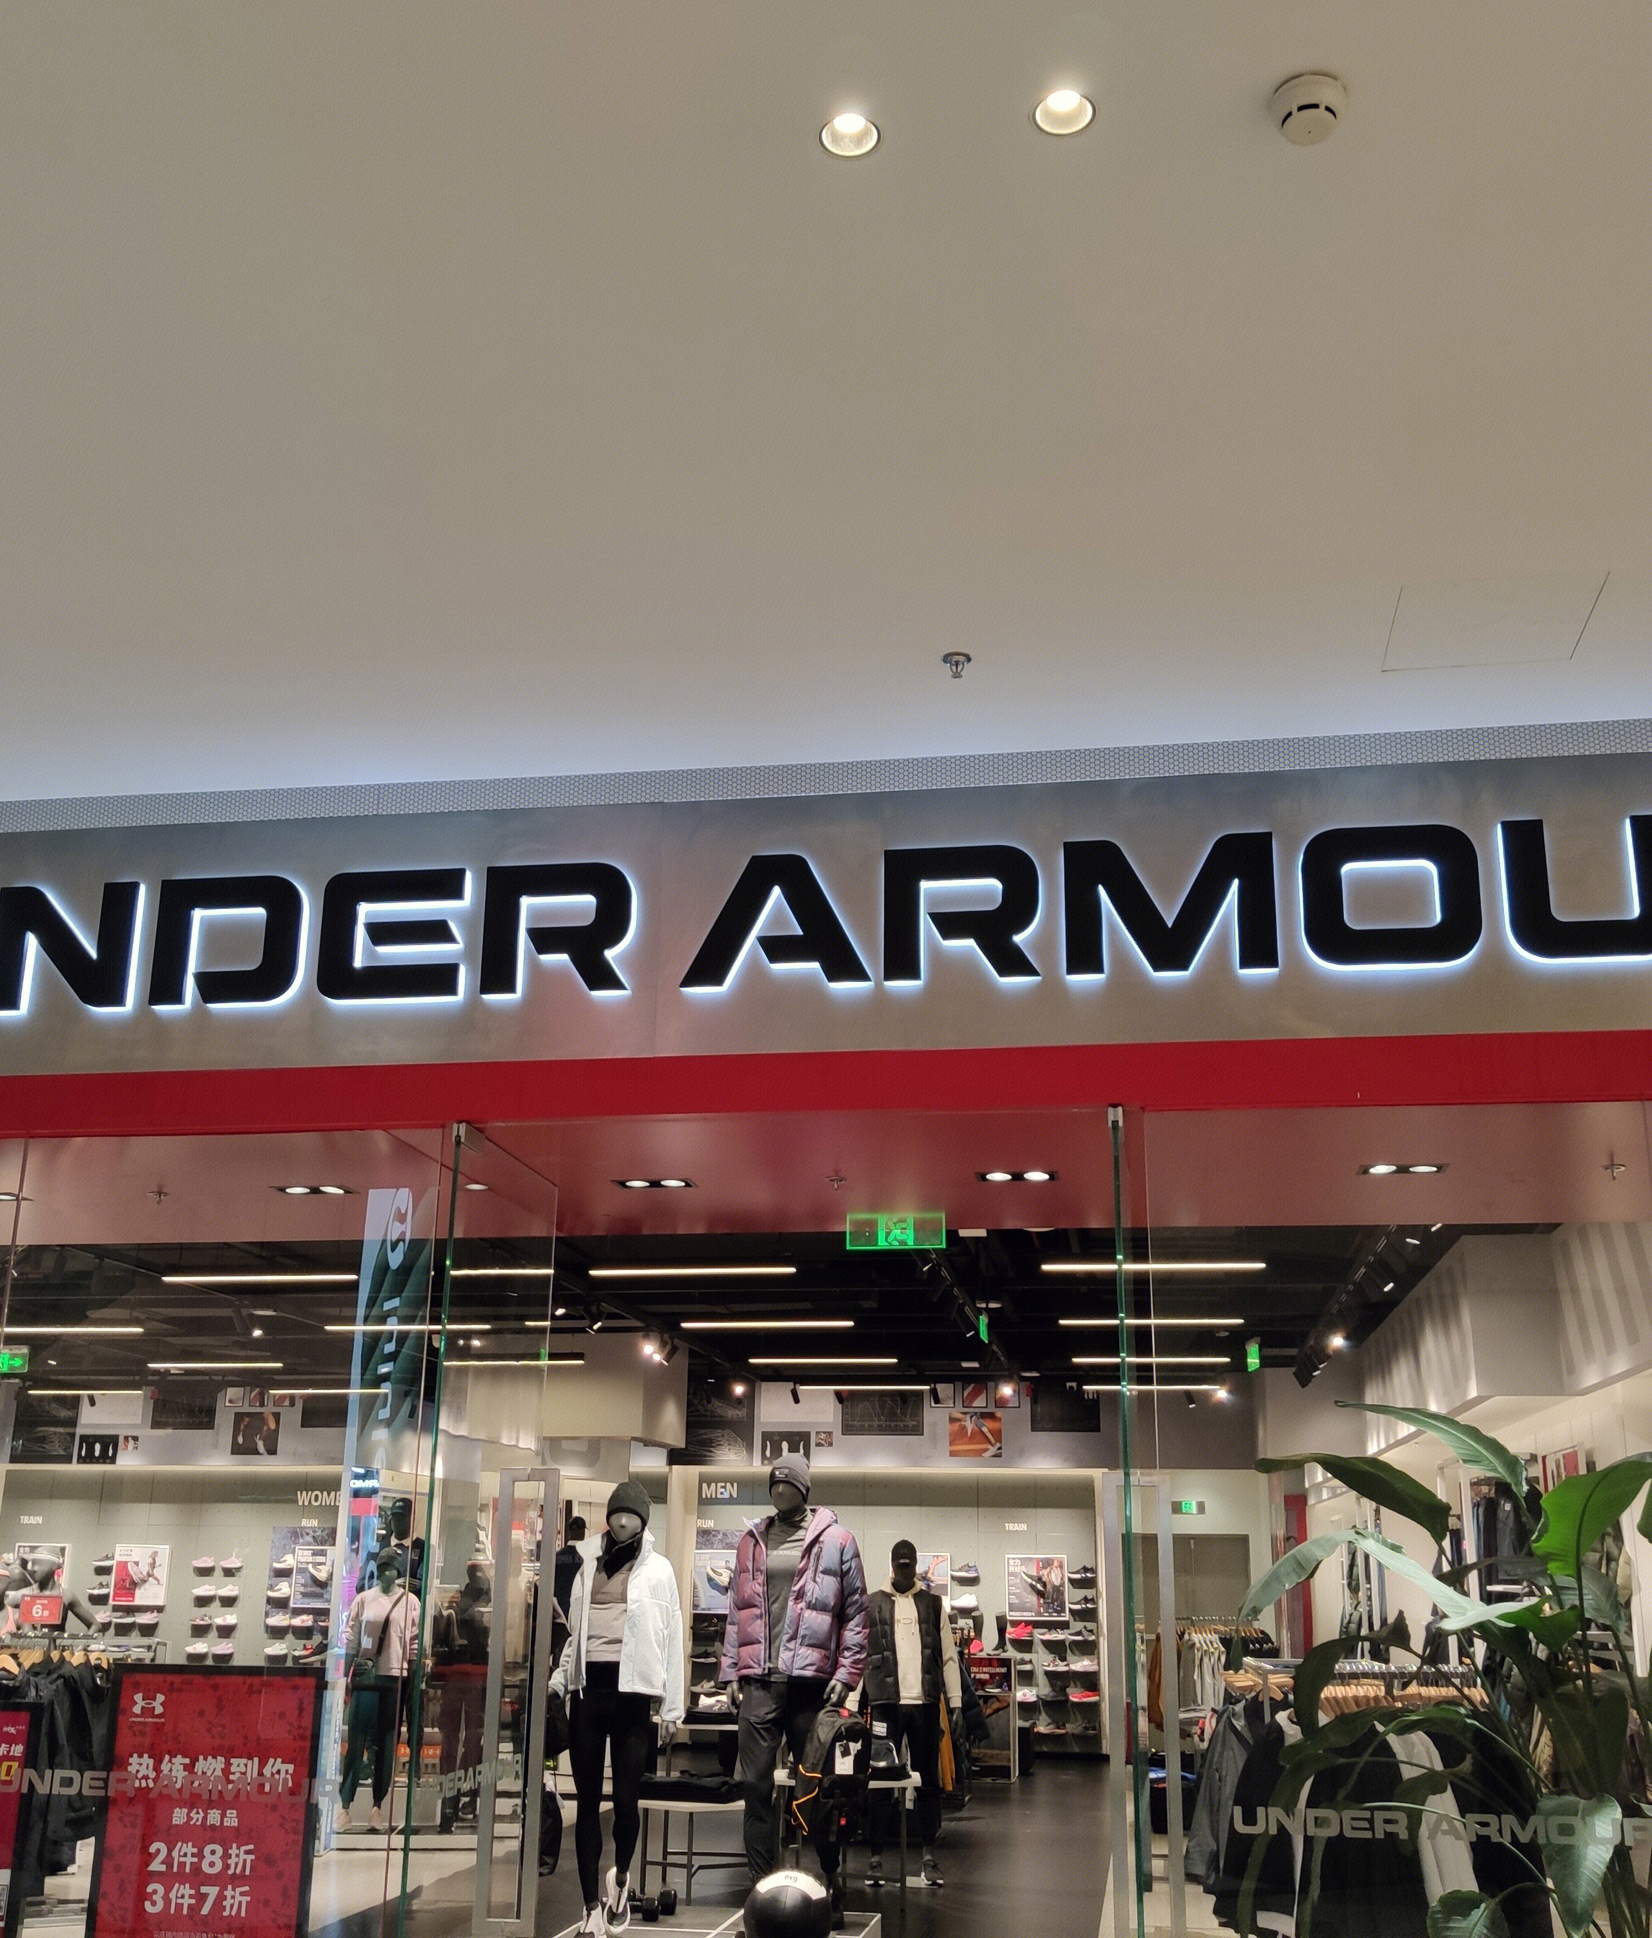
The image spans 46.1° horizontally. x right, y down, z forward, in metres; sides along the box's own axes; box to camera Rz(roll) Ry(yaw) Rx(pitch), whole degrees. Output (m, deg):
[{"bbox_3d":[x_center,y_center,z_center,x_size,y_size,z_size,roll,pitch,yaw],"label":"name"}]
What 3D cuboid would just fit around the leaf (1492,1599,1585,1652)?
[{"bbox_3d":[1.917,1.770,5.229,0.228,0.134,0.180,-2,-18,9],"label":"leaf"}]

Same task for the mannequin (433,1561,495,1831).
[{"bbox_3d":[-2.283,4.623,12.403,0.420,1.596,0.340,-1,-17,6],"label":"mannequin"}]

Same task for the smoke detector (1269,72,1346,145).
[{"bbox_3d":[0.789,-1.398,3.179,0.122,0.050,0.122,-2,-18,9],"label":"smoke detector"}]

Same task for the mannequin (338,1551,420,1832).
[{"bbox_3d":[-2.834,4.575,12.344,0.546,1.681,0.360,0,-17,3],"label":"mannequin"}]

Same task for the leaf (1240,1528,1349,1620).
[{"bbox_3d":[1.313,1.706,5.454,0.258,0.237,0.150,-2,-18,9],"label":"leaf"}]

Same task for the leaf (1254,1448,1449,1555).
[{"bbox_3d":[1.500,1.518,5.536,0.517,0.267,0.200,-2,-18,9],"label":"leaf"}]

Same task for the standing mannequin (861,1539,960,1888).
[{"bbox_3d":[0.479,4.265,11.209,0.579,1.850,0.360,1,-17,1],"label":"standing mannequin"}]

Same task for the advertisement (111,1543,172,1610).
[{"bbox_3d":[-7.270,6.443,20.602,0.607,0.607,0.030,-2,-18,9],"label":"advertisement"}]

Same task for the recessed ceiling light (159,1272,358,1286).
[{"bbox_3d":[-3.332,1.815,11.405,1.215,0.060,0.070,-2,-18,9],"label":"recessed ceiling light"}]

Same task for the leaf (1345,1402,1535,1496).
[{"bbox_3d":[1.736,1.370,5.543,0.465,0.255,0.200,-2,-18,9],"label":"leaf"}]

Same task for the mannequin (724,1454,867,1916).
[{"bbox_3d":[-0.136,3.004,8.203,0.625,1.867,0.420,-3,-18,11],"label":"mannequin"}]

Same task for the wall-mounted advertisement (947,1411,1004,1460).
[{"bbox_3d":[1.513,4.712,19.596,0.540,0.451,0.030,-2,-18,9],"label":"wall-mounted advertisement"}]

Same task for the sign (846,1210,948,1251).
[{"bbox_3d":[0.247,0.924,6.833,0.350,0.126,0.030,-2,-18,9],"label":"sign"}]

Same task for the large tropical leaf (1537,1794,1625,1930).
[{"bbox_3d":[1.912,2.265,4.916,0.196,0.315,0.150,-2,-18,9],"label":"large tropical leaf"}]

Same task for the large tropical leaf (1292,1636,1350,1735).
[{"bbox_3d":[1.379,1.994,5.406,0.127,0.250,0.130,-2,-18,9],"label":"large tropical leaf"}]

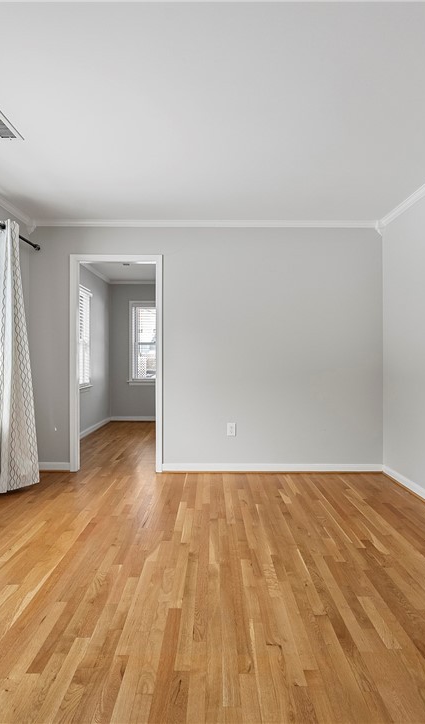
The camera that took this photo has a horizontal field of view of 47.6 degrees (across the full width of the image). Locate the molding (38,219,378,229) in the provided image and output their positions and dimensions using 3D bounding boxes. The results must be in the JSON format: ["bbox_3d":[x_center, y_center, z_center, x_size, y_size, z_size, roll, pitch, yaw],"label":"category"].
[{"bbox_3d":[-0.058,-1.333,4.655,3.400,0.068,0.052,0,0,0],"label":"molding"}]

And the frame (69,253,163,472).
[{"bbox_3d":[-0.926,0.018,4.730,0.895,2.105,0.135,0,0,0],"label":"frame"}]

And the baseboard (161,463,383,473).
[{"bbox_3d":[0.585,1.033,4.668,2.140,0.090,0.020,0,0,0],"label":"baseboard"}]

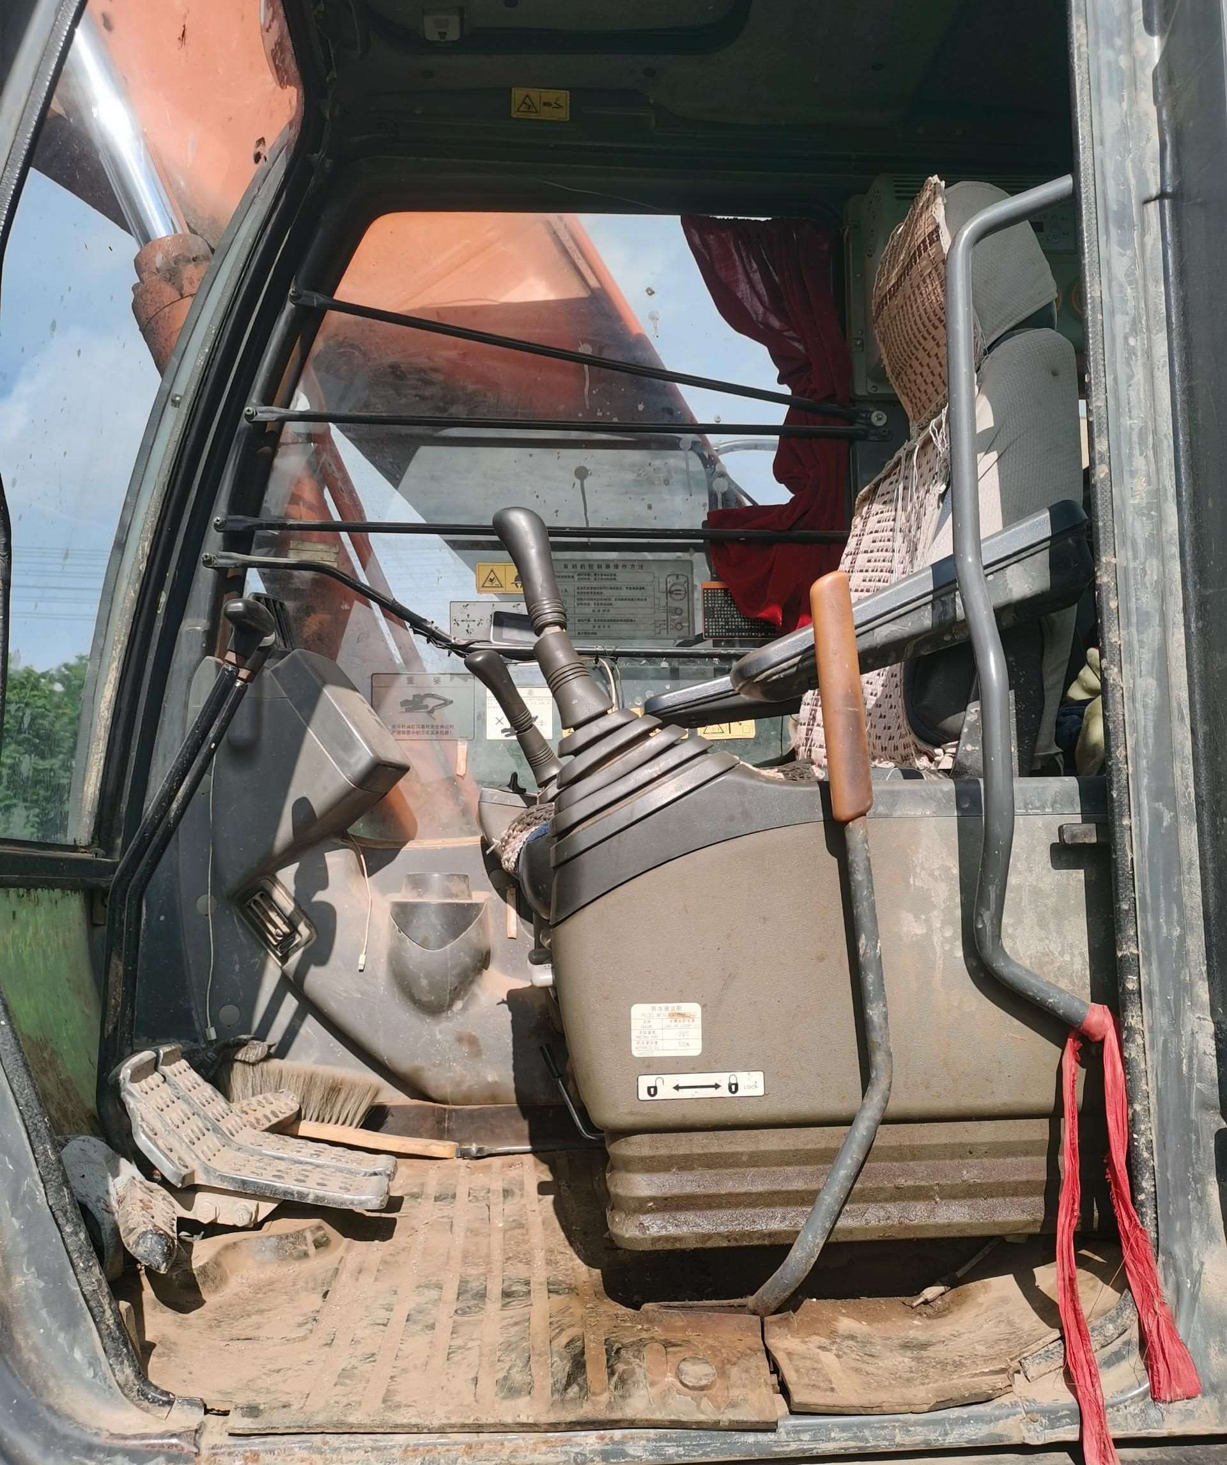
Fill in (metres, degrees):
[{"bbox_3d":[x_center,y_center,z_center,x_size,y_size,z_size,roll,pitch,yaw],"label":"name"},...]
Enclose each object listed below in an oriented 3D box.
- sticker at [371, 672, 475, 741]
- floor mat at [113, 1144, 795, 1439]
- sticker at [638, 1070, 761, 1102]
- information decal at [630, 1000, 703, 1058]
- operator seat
[{"bbox_3d":[-0.305,-0.041,2.053,0.167,0.104,0.002,-1,-5,-5],"label":"sticker"},{"bbox_3d":[-0.203,0.546,1.378,0.580,0.045,0.880,-1,-5,-5],"label":"floor mat"},{"bbox_3d":[0.086,0.342,1.237,0.122,0.025,0.002,-1,-5,-5],"label":"sticker"},{"bbox_3d":[0.052,0.288,1.238,0.068,0.052,0.002,-1,-5,-5],"label":"information decal"},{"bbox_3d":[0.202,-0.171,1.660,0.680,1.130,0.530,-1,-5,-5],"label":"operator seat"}]

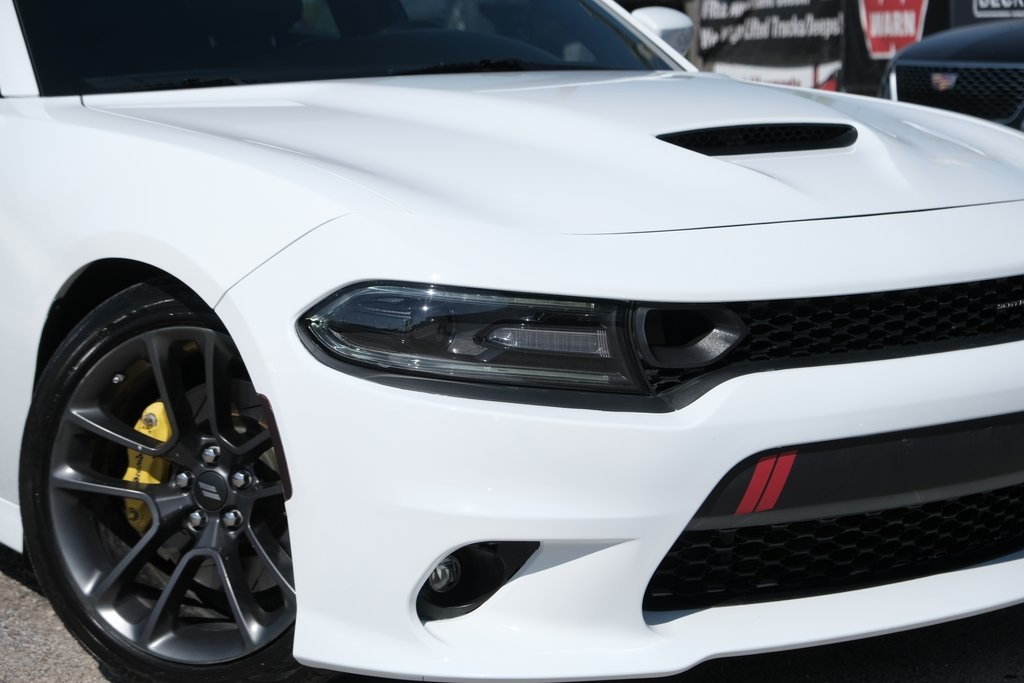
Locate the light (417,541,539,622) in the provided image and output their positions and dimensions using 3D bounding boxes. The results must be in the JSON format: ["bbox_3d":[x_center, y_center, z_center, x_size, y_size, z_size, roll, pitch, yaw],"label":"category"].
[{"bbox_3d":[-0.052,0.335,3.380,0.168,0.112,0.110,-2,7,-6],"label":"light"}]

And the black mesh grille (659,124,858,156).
[{"bbox_3d":[0.412,-0.340,3.937,0.435,0.052,0.075,-6,8,-36],"label":"black mesh grille"}]

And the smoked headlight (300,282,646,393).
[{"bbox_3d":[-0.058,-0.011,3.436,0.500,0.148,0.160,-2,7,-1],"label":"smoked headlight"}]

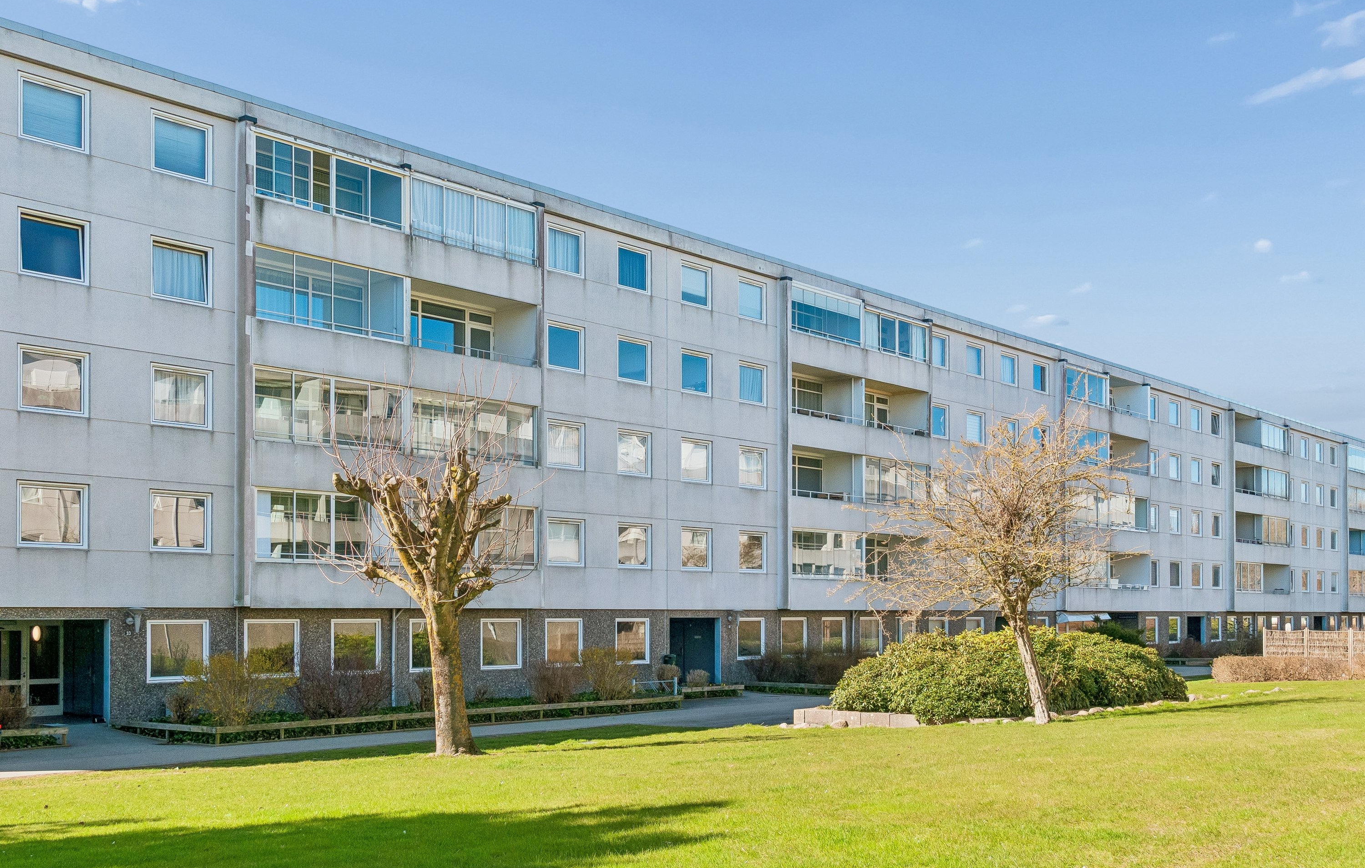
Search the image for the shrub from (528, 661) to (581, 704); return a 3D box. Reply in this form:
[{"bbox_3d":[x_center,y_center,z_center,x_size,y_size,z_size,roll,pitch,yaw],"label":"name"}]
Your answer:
[{"bbox_3d":[-3.333,6.516,35.700,1.250,1.150,1.350,0,-4,0],"label":"shrub"}]

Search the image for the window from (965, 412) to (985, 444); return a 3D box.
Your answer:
[{"bbox_3d":[12.165,-0.244,56.669,0.150,1.420,1.480,-4,-5,42],"label":"window"}]

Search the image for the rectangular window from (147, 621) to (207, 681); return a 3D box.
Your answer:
[{"bbox_3d":[-11.365,4.894,30.769,0.150,1.380,1.450,-4,-5,42],"label":"rectangular window"}]

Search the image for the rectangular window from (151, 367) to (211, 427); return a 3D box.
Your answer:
[{"bbox_3d":[-11.213,-0.828,30.539,0.150,1.362,1.472,-4,-6,42],"label":"rectangular window"}]

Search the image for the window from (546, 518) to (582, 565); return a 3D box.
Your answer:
[{"bbox_3d":[-3.378,3.145,39.336,0.120,1.303,1.463,-3,-5,42],"label":"window"}]

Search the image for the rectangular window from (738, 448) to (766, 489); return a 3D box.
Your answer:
[{"bbox_3d":[2.313,1.143,45.432,0.150,1.334,1.461,-4,-6,42],"label":"rectangular window"}]

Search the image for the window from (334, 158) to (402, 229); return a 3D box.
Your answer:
[{"bbox_3d":[-7.814,-5.930,33.995,0.120,1.389,2.034,-3,-5,42],"label":"window"}]

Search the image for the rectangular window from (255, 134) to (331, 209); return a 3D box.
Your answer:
[{"bbox_3d":[-9.444,-6.251,33.083,0.150,1.482,2.100,-4,-6,42],"label":"rectangular window"}]

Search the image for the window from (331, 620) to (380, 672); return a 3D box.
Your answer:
[{"bbox_3d":[-8.193,5.336,34.308,0.150,1.380,1.450,-4,-5,42],"label":"window"}]

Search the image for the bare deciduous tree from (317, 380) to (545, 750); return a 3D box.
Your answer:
[{"bbox_3d":[-4.210,2.109,22.500,3.700,6.300,3.600,1,-4,-10],"label":"bare deciduous tree"}]

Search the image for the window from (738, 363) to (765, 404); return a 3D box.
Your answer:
[{"bbox_3d":[2.364,-1.698,45.737,0.150,1.400,1.450,-4,-5,42],"label":"window"}]

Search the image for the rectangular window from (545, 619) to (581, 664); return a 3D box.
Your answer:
[{"bbox_3d":[-3.405,5.950,38.991,0.150,1.325,1.454,-4,-6,42],"label":"rectangular window"}]

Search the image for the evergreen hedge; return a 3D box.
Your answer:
[{"bbox_3d":[8.100,5.804,33.600,10.200,1.950,3.500,3,-5,-37],"label":"evergreen hedge"}]

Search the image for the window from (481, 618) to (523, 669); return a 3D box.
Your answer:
[{"bbox_3d":[-4.991,5.733,37.244,0.150,1.337,1.383,-4,-6,42],"label":"window"}]

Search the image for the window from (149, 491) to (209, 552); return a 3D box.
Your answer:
[{"bbox_3d":[-11.228,1.972,30.577,0.150,1.400,1.450,-4,-5,42],"label":"window"}]

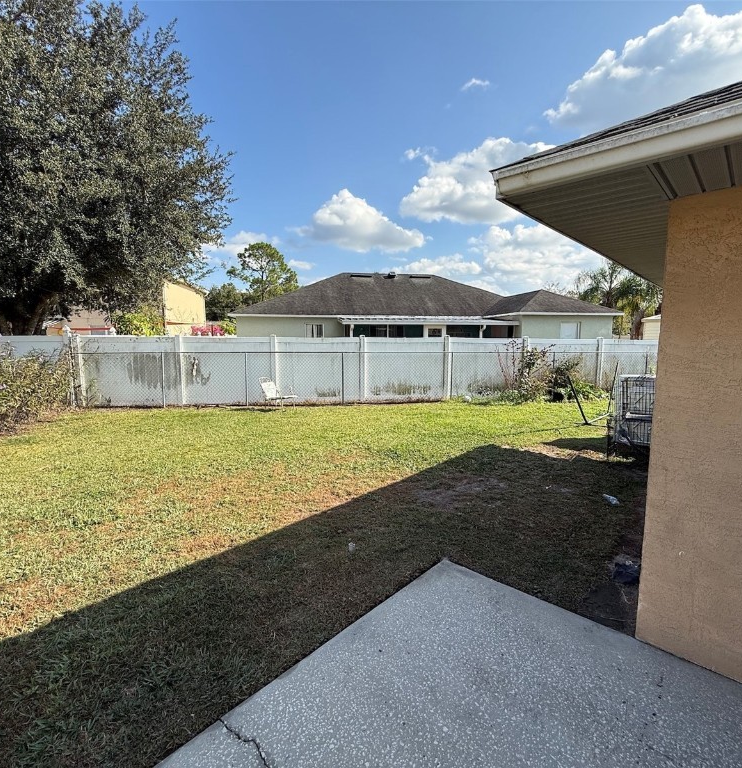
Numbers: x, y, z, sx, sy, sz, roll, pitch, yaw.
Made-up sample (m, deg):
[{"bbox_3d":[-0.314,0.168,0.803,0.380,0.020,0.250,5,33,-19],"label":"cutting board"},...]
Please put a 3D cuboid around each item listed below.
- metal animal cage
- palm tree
[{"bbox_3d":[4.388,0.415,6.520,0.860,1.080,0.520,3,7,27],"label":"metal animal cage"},{"bbox_3d":[14.946,-4.210,24.686,5.000,6.409,5.000,0,6,0],"label":"palm tree"}]

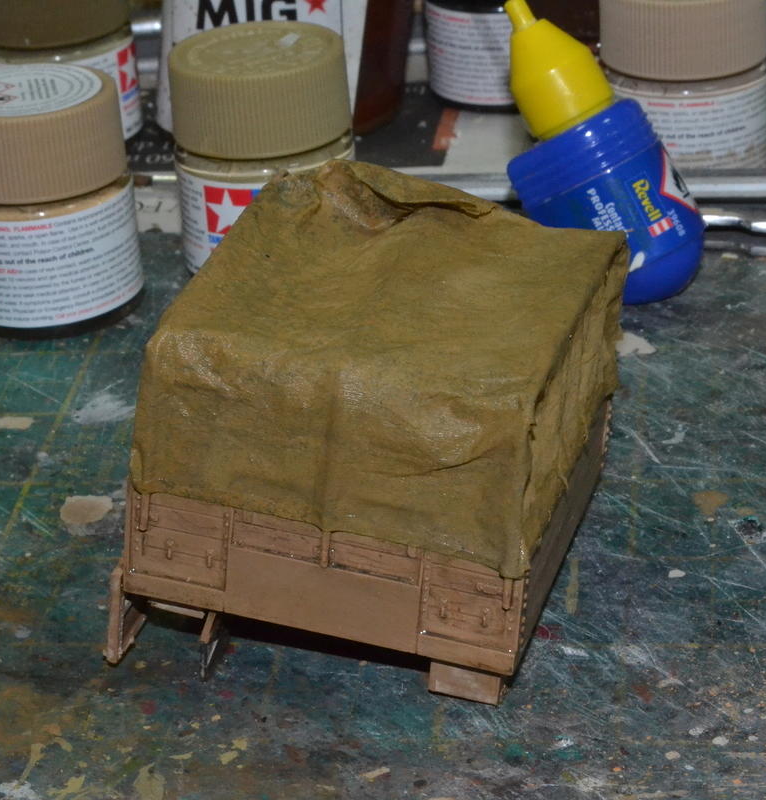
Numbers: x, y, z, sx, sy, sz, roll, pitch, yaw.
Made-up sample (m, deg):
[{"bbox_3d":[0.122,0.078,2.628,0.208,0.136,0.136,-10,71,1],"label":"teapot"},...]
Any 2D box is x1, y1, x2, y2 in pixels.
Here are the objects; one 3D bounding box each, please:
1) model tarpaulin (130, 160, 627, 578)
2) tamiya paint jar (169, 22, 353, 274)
[{"bbox_3d":[0.001,-0.006,0.400,0.059,0.031,0.056,11,29,12],"label":"model tarpaulin"},{"bbox_3d":[-0.022,-0.046,0.522,0.035,0.044,0.035,-4,27,2],"label":"tamiya paint jar"}]

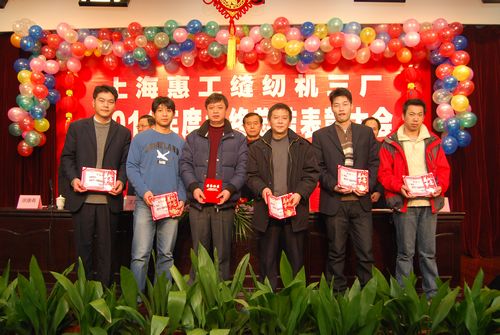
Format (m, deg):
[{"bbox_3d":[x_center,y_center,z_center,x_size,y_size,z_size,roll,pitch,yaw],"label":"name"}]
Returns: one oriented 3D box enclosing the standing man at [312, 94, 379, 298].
[{"bbox_3d":[0.822,0.225,3.216,0.580,1.820,0.400,0,-2,5],"label":"standing man"}]

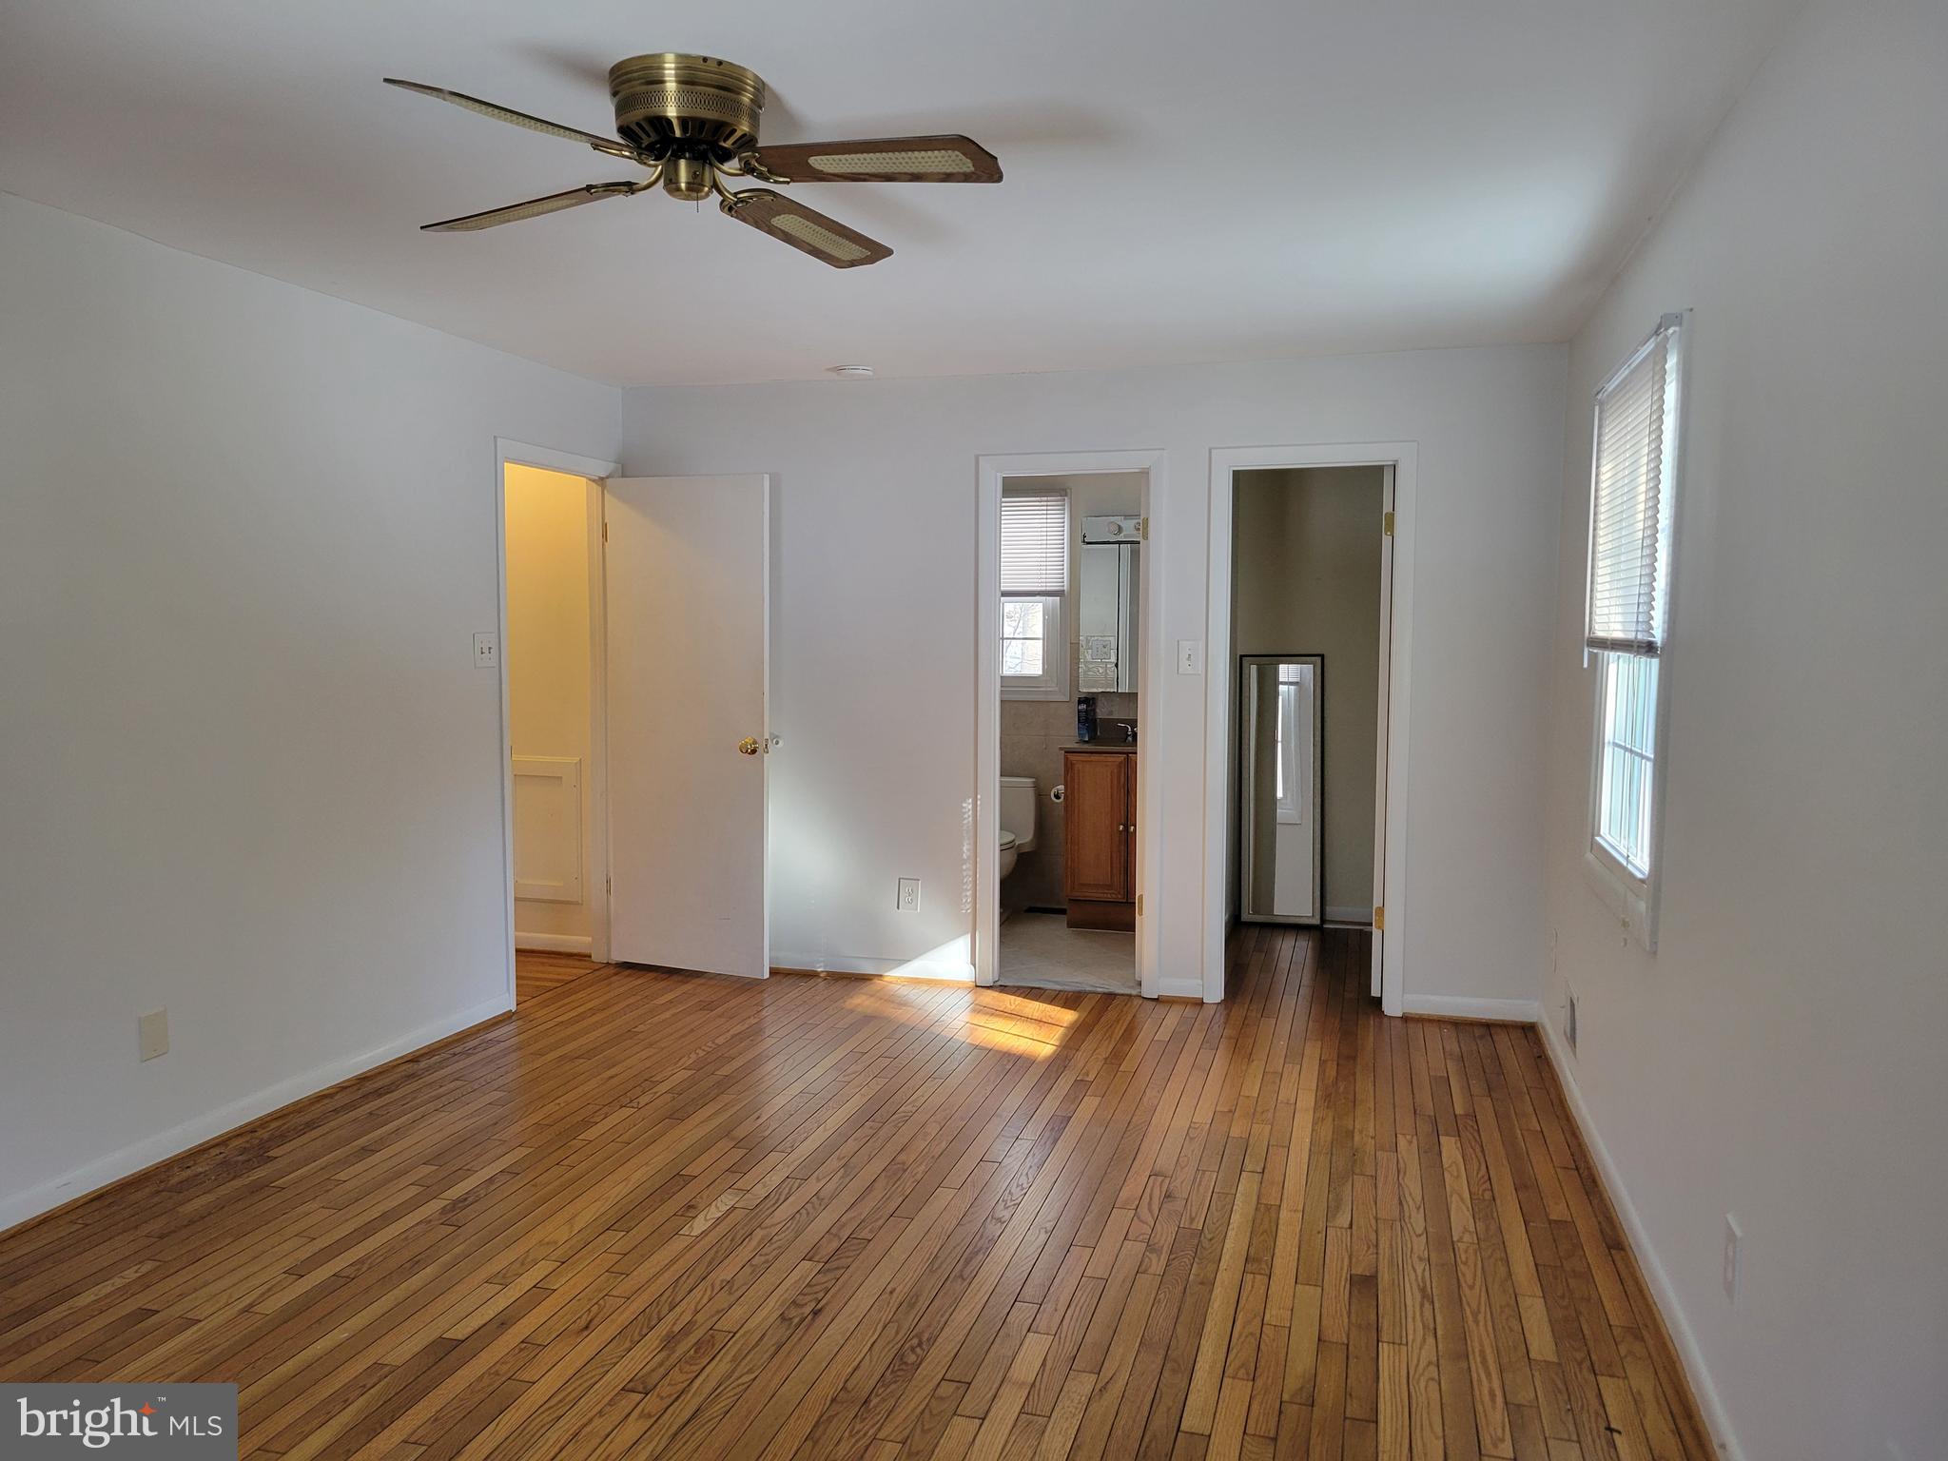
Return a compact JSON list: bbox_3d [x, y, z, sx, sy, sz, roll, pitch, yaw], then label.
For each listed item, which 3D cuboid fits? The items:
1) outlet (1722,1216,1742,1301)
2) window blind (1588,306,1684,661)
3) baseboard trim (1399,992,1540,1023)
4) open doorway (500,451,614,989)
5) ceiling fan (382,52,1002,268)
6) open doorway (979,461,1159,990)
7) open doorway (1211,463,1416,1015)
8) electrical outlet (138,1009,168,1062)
[{"bbox_3d":[1.313,0.914,2.529,0.010,0.120,0.075,1,4,15],"label":"outlet"},{"bbox_3d":[1.599,-0.550,3.576,0.050,0.720,0.940,1,4,15],"label":"window blind"},{"bbox_3d":[1.842,1.032,5.406,0.492,0.090,0.020,1,4,15],"label":"baseboard trim"},{"bbox_3d":[-1.678,-0.018,5.775,0.130,2.090,0.836,1,4,15],"label":"open doorway"},{"bbox_3d":[-0.528,-1.078,2.692,1.270,0.220,1.270,3,5,28],"label":"ceiling fan"},{"bbox_3d":[0.384,-0.022,5.794,0.737,2.121,0.130,1,4,15],"label":"open doorway"},{"bbox_3d":[1.267,0.000,5.552,0.742,2.121,0.130,1,4,15],"label":"open doorway"},{"bbox_3d":[-2.167,0.807,3.871,0.010,0.120,0.078,1,4,15],"label":"electrical outlet"}]

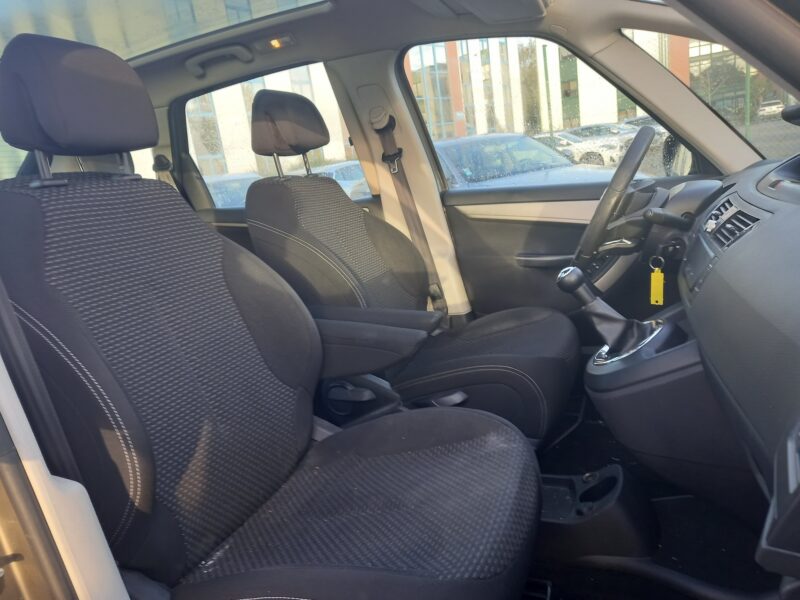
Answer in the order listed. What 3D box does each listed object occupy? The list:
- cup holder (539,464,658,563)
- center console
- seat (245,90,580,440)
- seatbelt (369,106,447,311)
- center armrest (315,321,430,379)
[{"bbox_3d":[0.395,0.427,1.210,0.260,0.140,0.210,-4,13,19],"label":"cup holder"},{"bbox_3d":[0.489,0.145,1.117,0.340,0.470,0.250,-4,13,19],"label":"center console"},{"bbox_3d":[0.057,-0.120,1.619,0.840,0.990,0.530,-4,13,19],"label":"seat"},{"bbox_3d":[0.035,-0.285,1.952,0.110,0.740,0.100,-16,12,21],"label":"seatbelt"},{"bbox_3d":[-0.080,0.092,1.182,0.330,0.125,0.085,-4,13,19],"label":"center armrest"}]

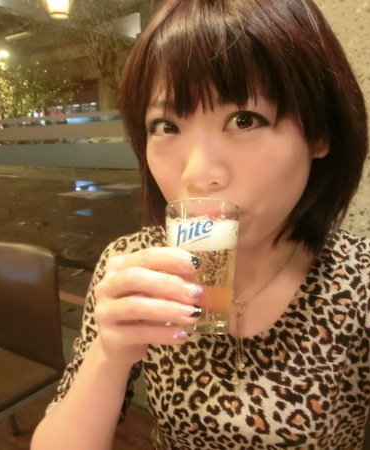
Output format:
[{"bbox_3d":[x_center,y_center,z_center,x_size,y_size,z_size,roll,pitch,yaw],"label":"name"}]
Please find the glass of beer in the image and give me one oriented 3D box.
[{"bbox_3d":[0.012,0.034,0.328,0.059,0.098,0.059,0,-10,13],"label":"glass of beer"}]

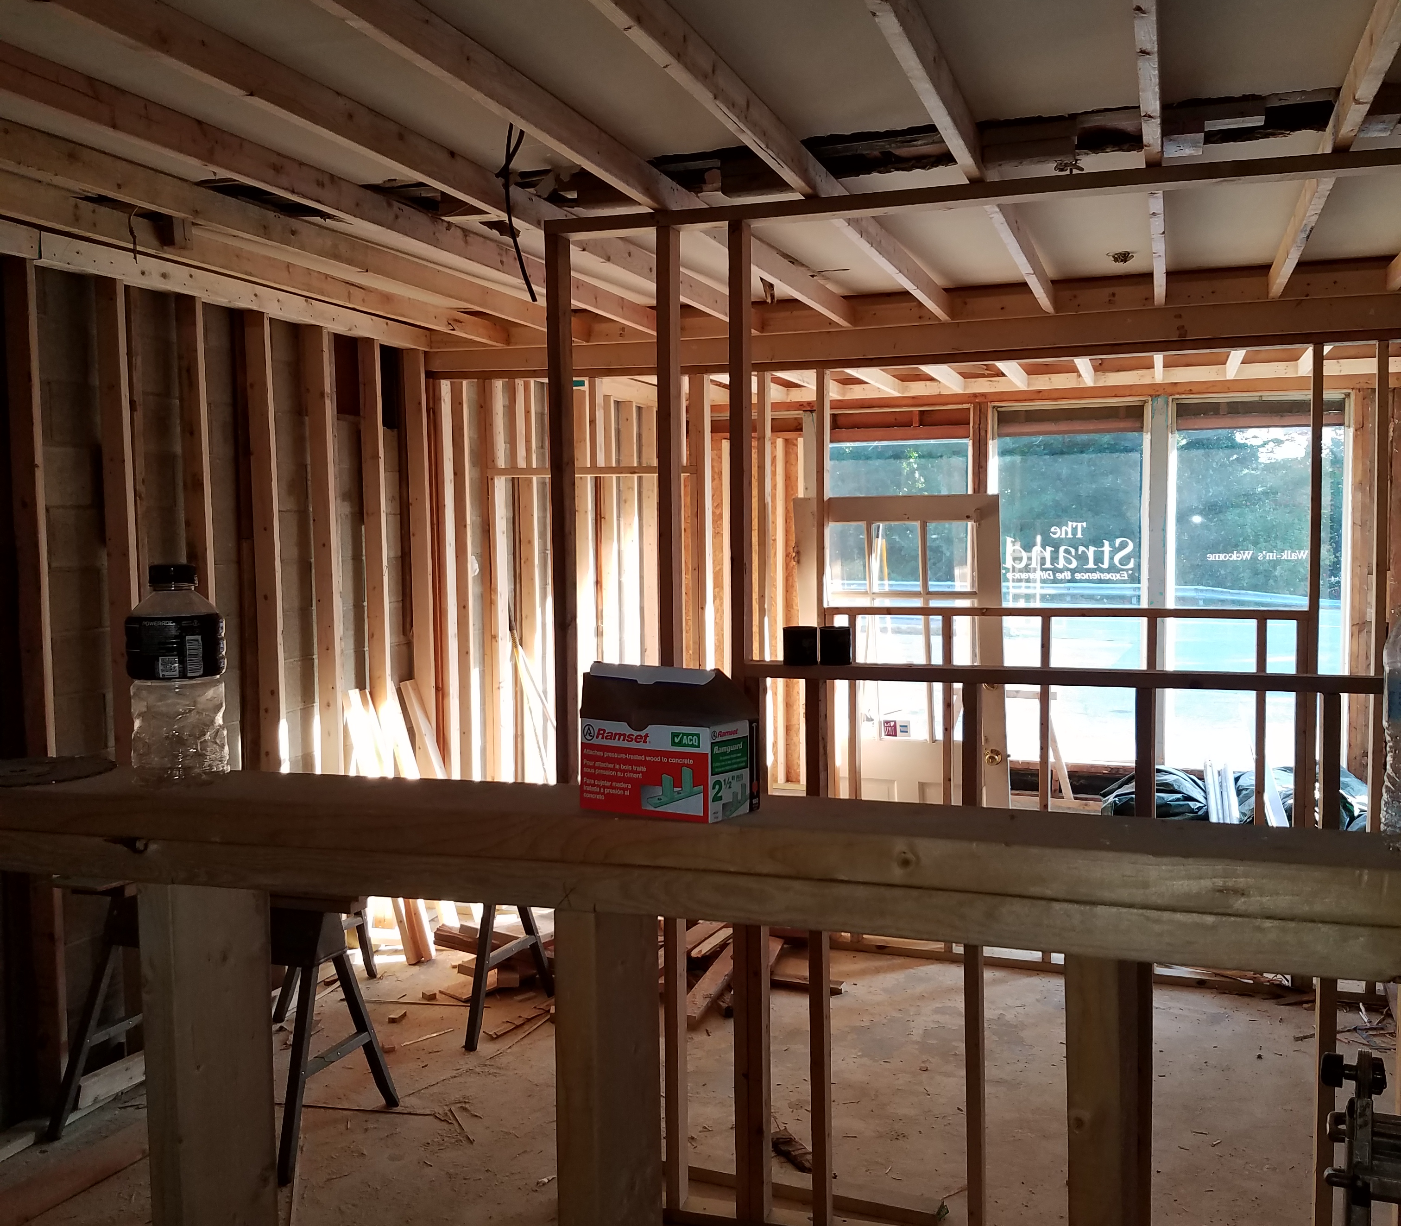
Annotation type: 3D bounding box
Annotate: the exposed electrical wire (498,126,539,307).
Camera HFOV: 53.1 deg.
[{"bbox_3d":[-0.468,-1.017,3.600,0.100,0.420,0.100,0,4,18],"label":"exposed electrical wire"}]

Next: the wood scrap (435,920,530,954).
[{"bbox_3d":[-0.942,1.425,6.101,0.450,0.090,0.130,1,4,32],"label":"wood scrap"}]

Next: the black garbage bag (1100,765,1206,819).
[{"bbox_3d":[2.694,1.124,8.314,0.660,0.400,0.500,0,4,18],"label":"black garbage bag"}]

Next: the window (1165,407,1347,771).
[{"bbox_3d":[3.409,-0.196,8.589,1.050,2.260,0.100,0,4,18],"label":"window"}]

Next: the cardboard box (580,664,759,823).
[{"bbox_3d":[-0.025,0.100,1.141,0.126,0.116,0.072,2,4,34],"label":"cardboard box"}]

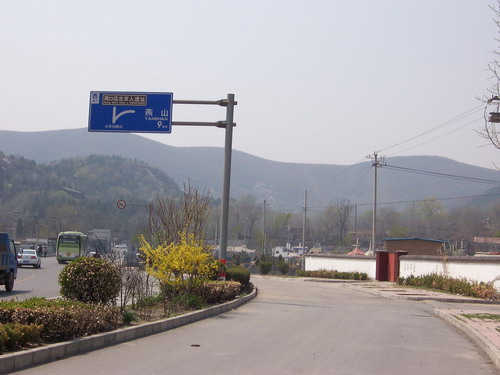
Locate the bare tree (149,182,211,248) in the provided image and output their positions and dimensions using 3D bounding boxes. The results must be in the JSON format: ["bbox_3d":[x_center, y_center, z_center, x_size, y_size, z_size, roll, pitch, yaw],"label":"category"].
[{"bbox_3d":[-2.684,1.828,33.000,2.400,4.000,2.300,1,-4,0],"label":"bare tree"}]

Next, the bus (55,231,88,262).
[{"bbox_3d":[-18.131,6.126,88.252,2.400,3.100,8.800,2,-4,-7],"label":"bus"}]

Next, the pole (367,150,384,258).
[{"bbox_3d":[9.375,2.025,65.000,1.400,9.300,0.500,1,-4,0],"label":"pole"}]

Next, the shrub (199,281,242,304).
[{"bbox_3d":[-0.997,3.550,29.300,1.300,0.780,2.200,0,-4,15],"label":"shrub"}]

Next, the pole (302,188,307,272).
[{"bbox_3d":[4.905,3.897,78.000,0.250,7.300,0.250,1,-4,0],"label":"pole"}]

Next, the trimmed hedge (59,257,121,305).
[{"bbox_3d":[-4.630,2.697,25.000,1.750,1.420,1.700,1,-4,0],"label":"trimmed hedge"}]

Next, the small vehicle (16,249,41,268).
[{"bbox_3d":[-18.115,5.845,71.121,1.700,1.450,4.400,2,-4,-8],"label":"small vehicle"}]

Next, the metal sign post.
[{"bbox_3d":[-3.412,0.156,33.800,5.700,7.700,0.400,1,-4,-2],"label":"metal sign post"}]

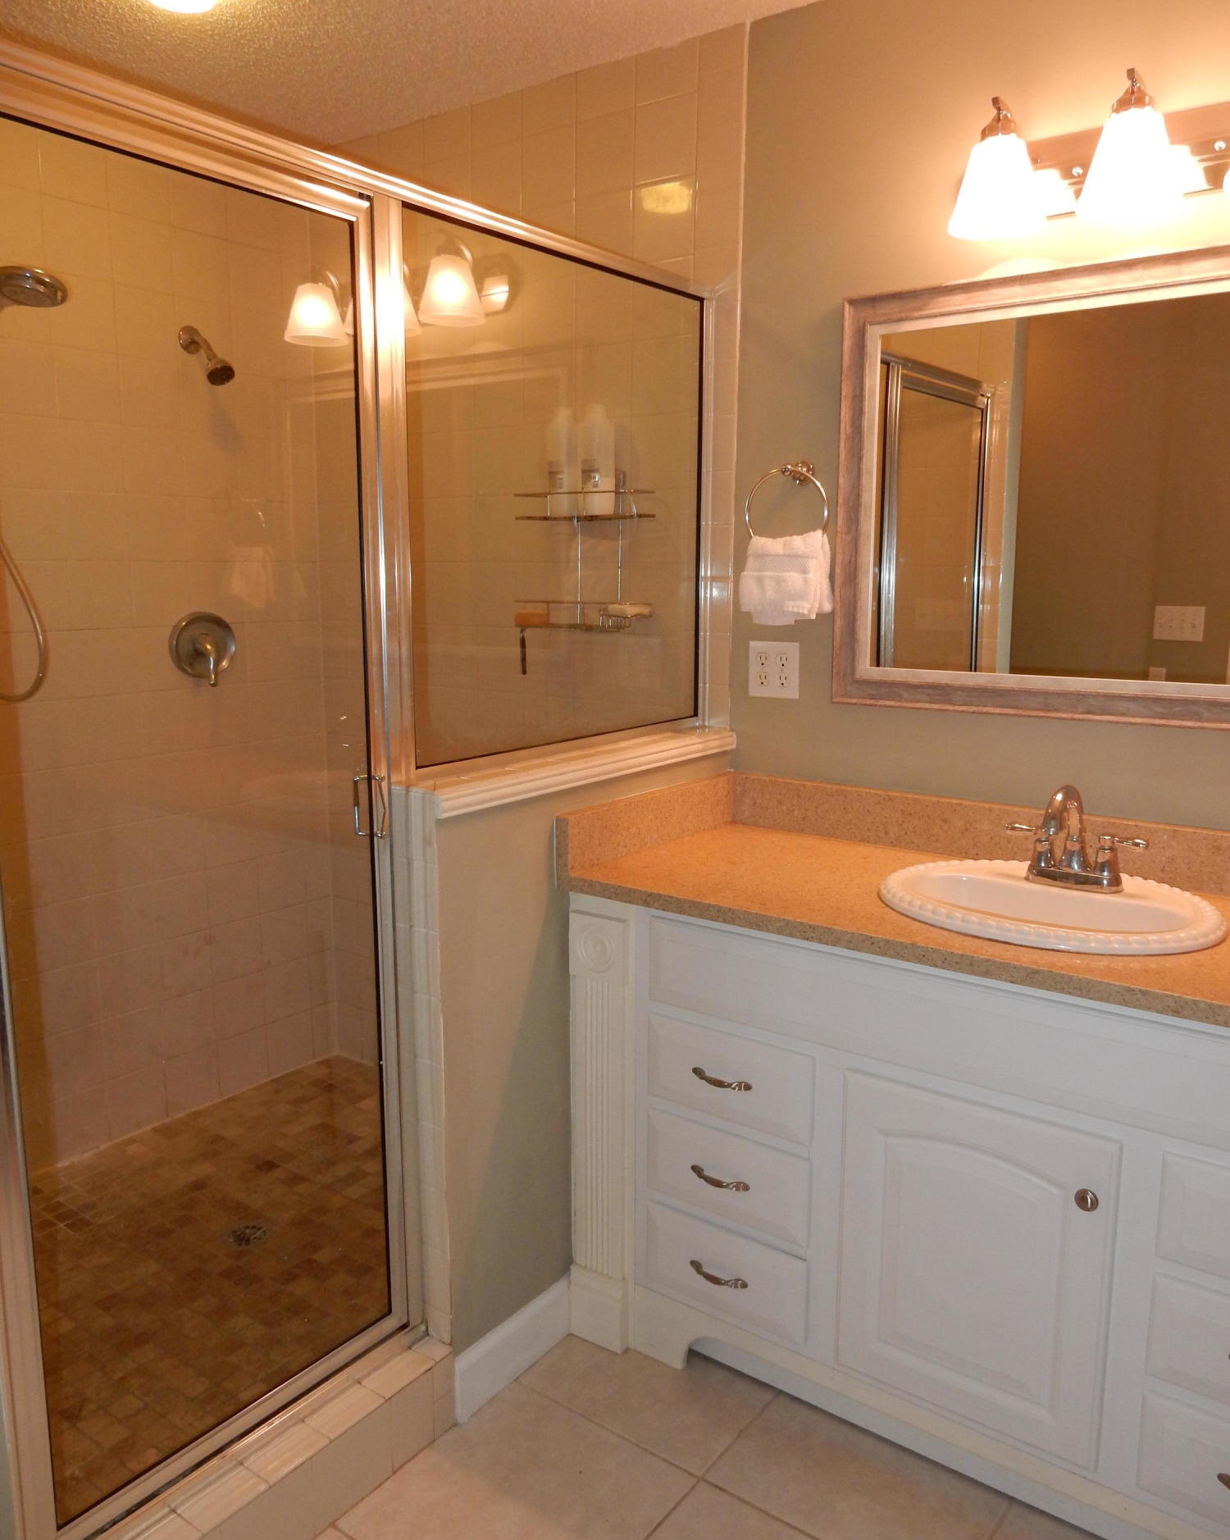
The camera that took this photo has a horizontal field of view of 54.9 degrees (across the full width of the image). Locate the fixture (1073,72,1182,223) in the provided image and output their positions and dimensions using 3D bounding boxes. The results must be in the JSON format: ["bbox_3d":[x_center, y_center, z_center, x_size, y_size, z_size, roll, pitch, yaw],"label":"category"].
[{"bbox_3d":[0.792,-0.962,1.808,0.154,0.204,0.165,7,12,35],"label":"fixture"}]

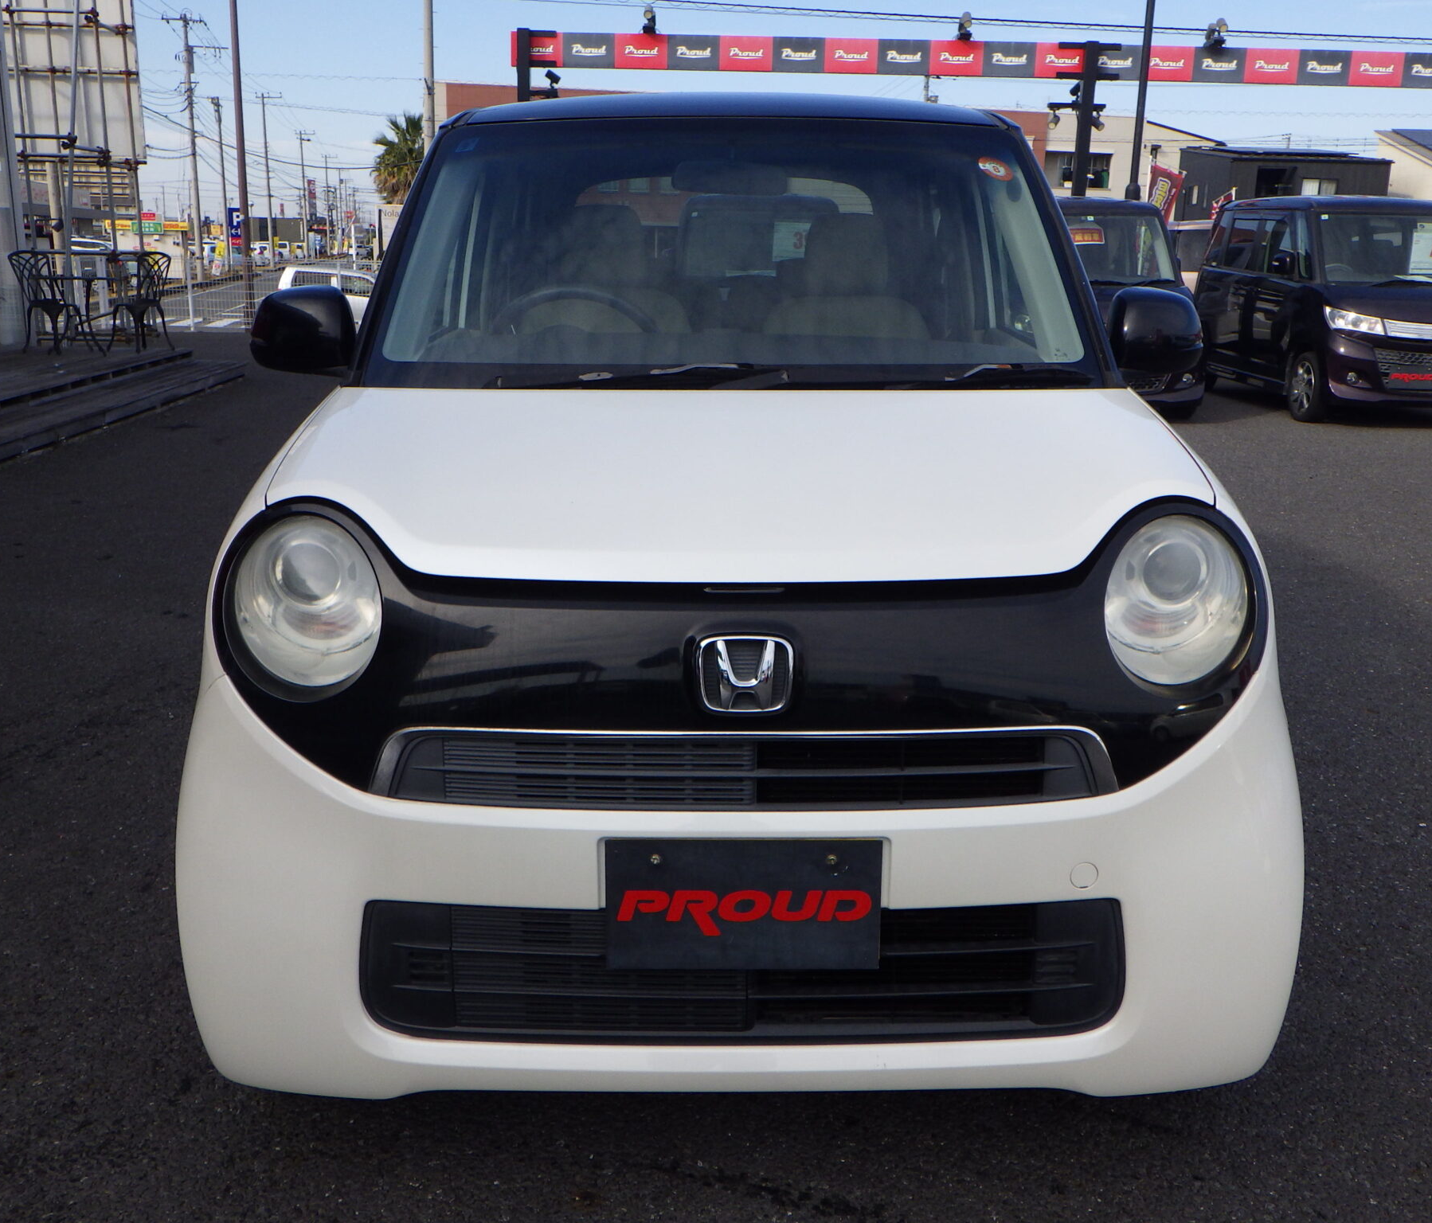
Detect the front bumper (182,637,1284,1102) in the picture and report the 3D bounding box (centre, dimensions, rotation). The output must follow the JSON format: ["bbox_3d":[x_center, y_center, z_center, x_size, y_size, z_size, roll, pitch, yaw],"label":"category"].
[{"bbox_3d":[0.032,0.332,1.753,1.460,0.500,0.400,0,15,-1],"label":"front bumper"}]

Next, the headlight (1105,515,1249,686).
[{"bbox_3d":[0.570,-0.013,1.634,0.180,0.205,0.140,-2,15,-7],"label":"headlight"}]

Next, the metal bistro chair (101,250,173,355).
[{"bbox_3d":[-5.183,-2.787,11.900,0.450,0.880,0.500,8,17,26],"label":"metal bistro chair"}]

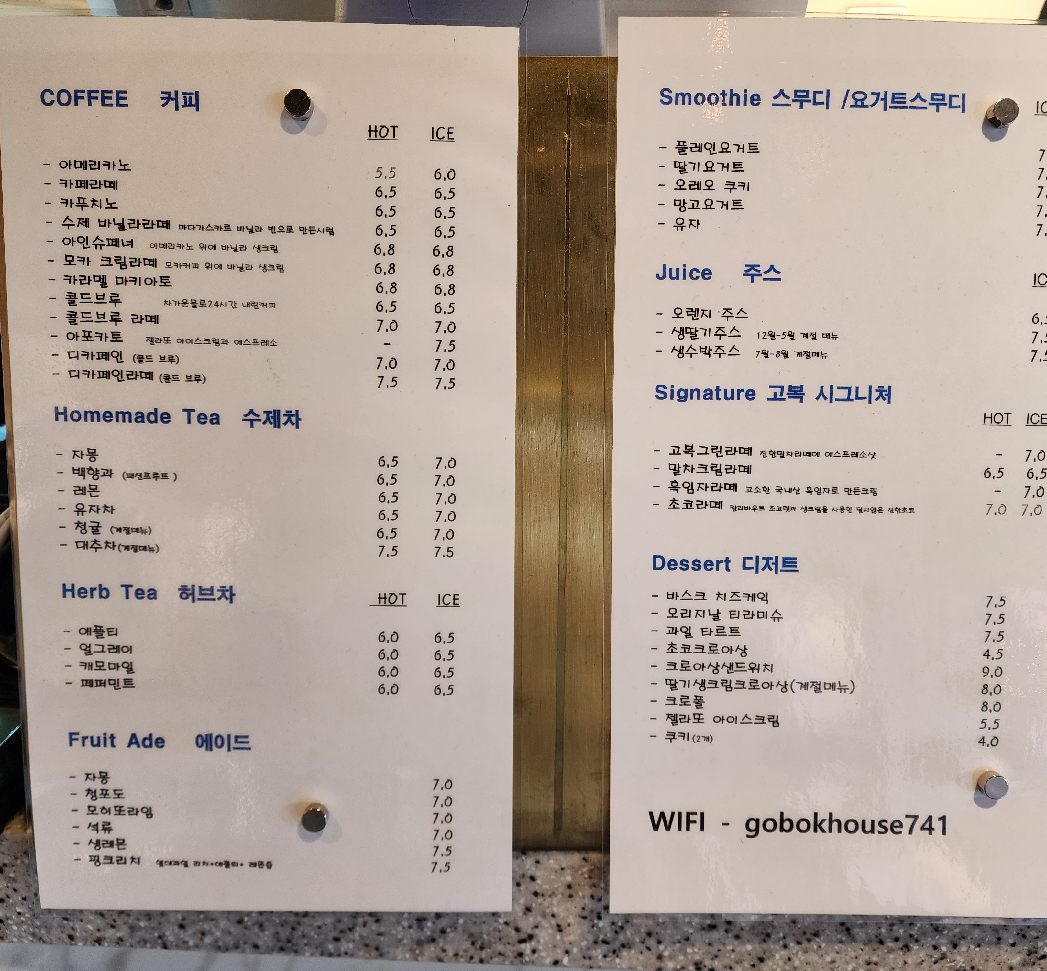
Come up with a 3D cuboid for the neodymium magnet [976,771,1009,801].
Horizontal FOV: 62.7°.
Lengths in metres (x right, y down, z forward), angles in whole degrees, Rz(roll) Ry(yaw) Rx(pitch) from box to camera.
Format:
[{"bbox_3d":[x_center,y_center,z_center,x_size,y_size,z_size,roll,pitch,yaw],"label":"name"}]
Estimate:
[{"bbox_3d":[0.189,0.120,0.345,0.010,0.010,0.005,1,2,-1],"label":"neodymium magnet"}]

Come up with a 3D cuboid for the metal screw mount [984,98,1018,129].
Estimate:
[{"bbox_3d":[0.188,-0.146,0.337,0.010,0.010,0.005,1,2,-1],"label":"metal screw mount"}]

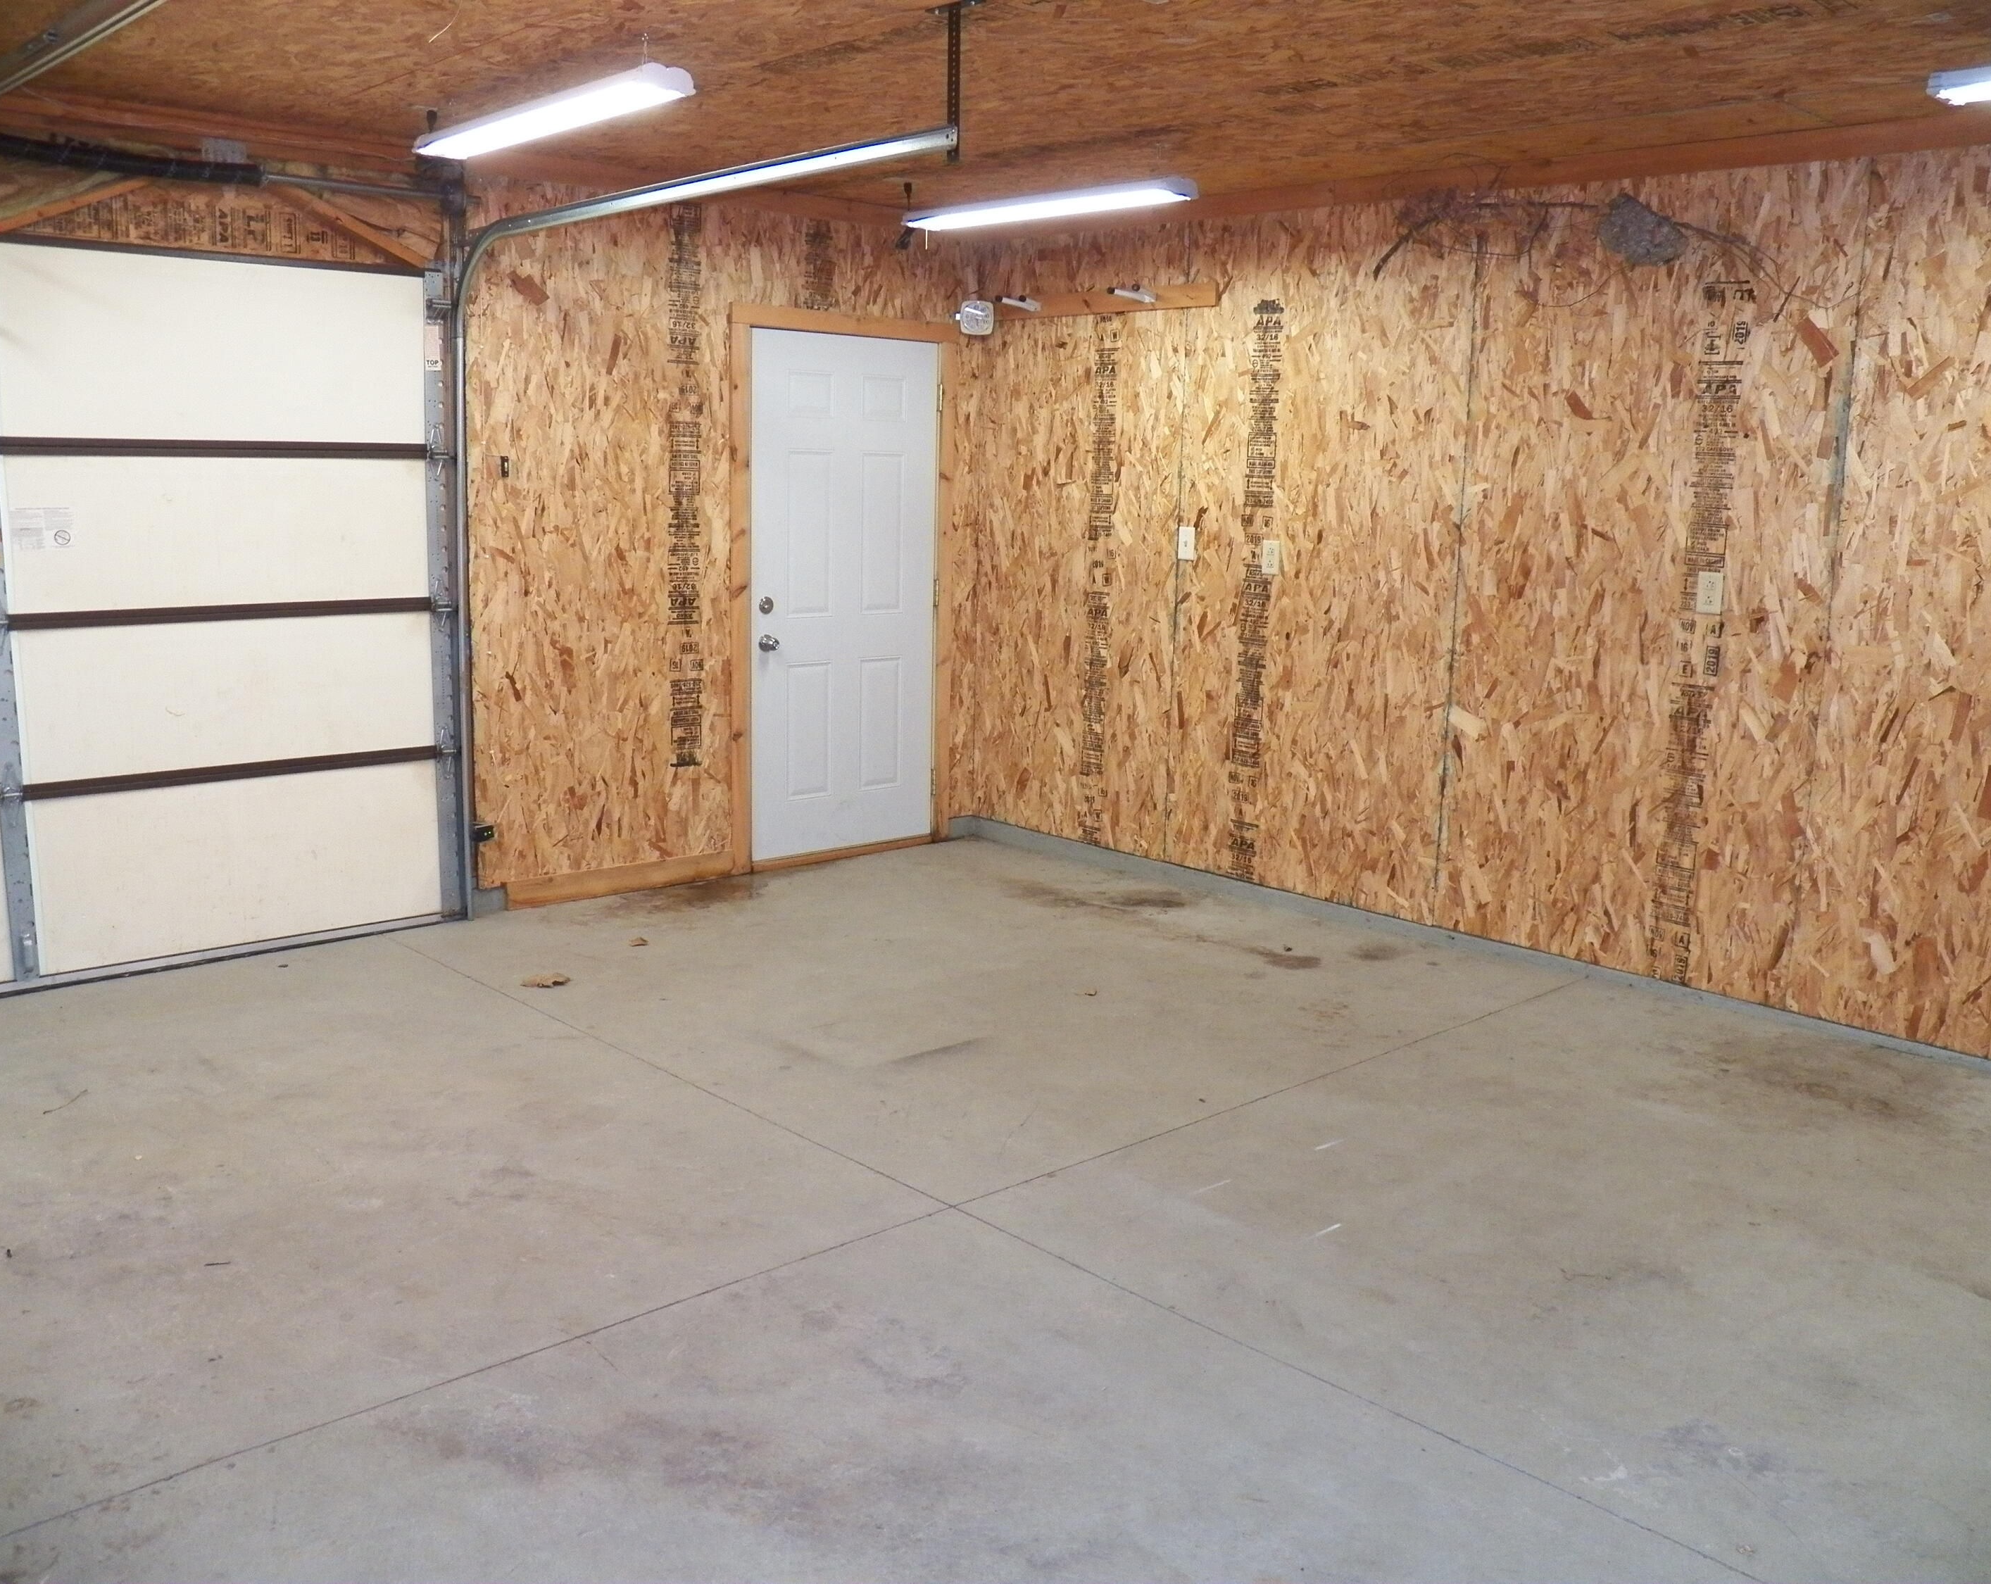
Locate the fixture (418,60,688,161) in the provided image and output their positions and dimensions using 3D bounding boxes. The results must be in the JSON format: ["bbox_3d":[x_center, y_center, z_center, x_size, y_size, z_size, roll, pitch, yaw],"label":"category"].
[{"bbox_3d":[-1.153,-1.720,4.312,0.172,0.066,1.240,-7,14,-40],"label":"fixture"}]

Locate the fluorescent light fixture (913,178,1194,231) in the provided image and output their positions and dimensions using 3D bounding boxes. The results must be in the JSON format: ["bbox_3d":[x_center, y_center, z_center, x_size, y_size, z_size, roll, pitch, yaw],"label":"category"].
[{"bbox_3d":[0.153,-1.994,5.781,0.188,0.066,1.211,-9,14,-44],"label":"fluorescent light fixture"}]

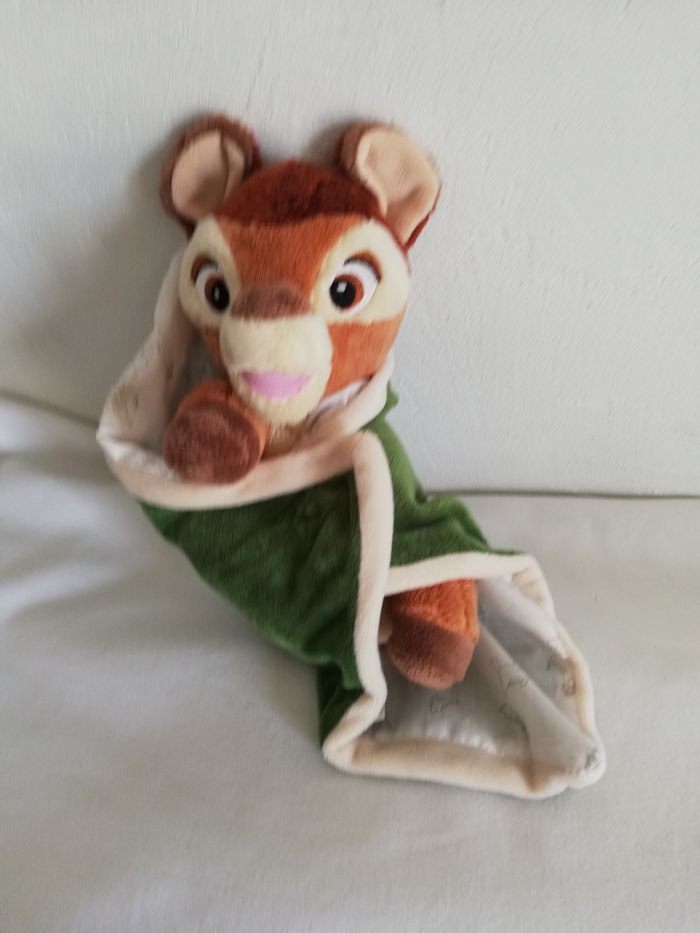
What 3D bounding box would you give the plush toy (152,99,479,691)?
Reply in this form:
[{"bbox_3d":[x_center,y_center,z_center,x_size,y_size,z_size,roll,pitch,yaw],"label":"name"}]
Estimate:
[{"bbox_3d":[-0.013,-0.042,0.374,0.153,0.322,0.123,-10,-3,6],"label":"plush toy"}]

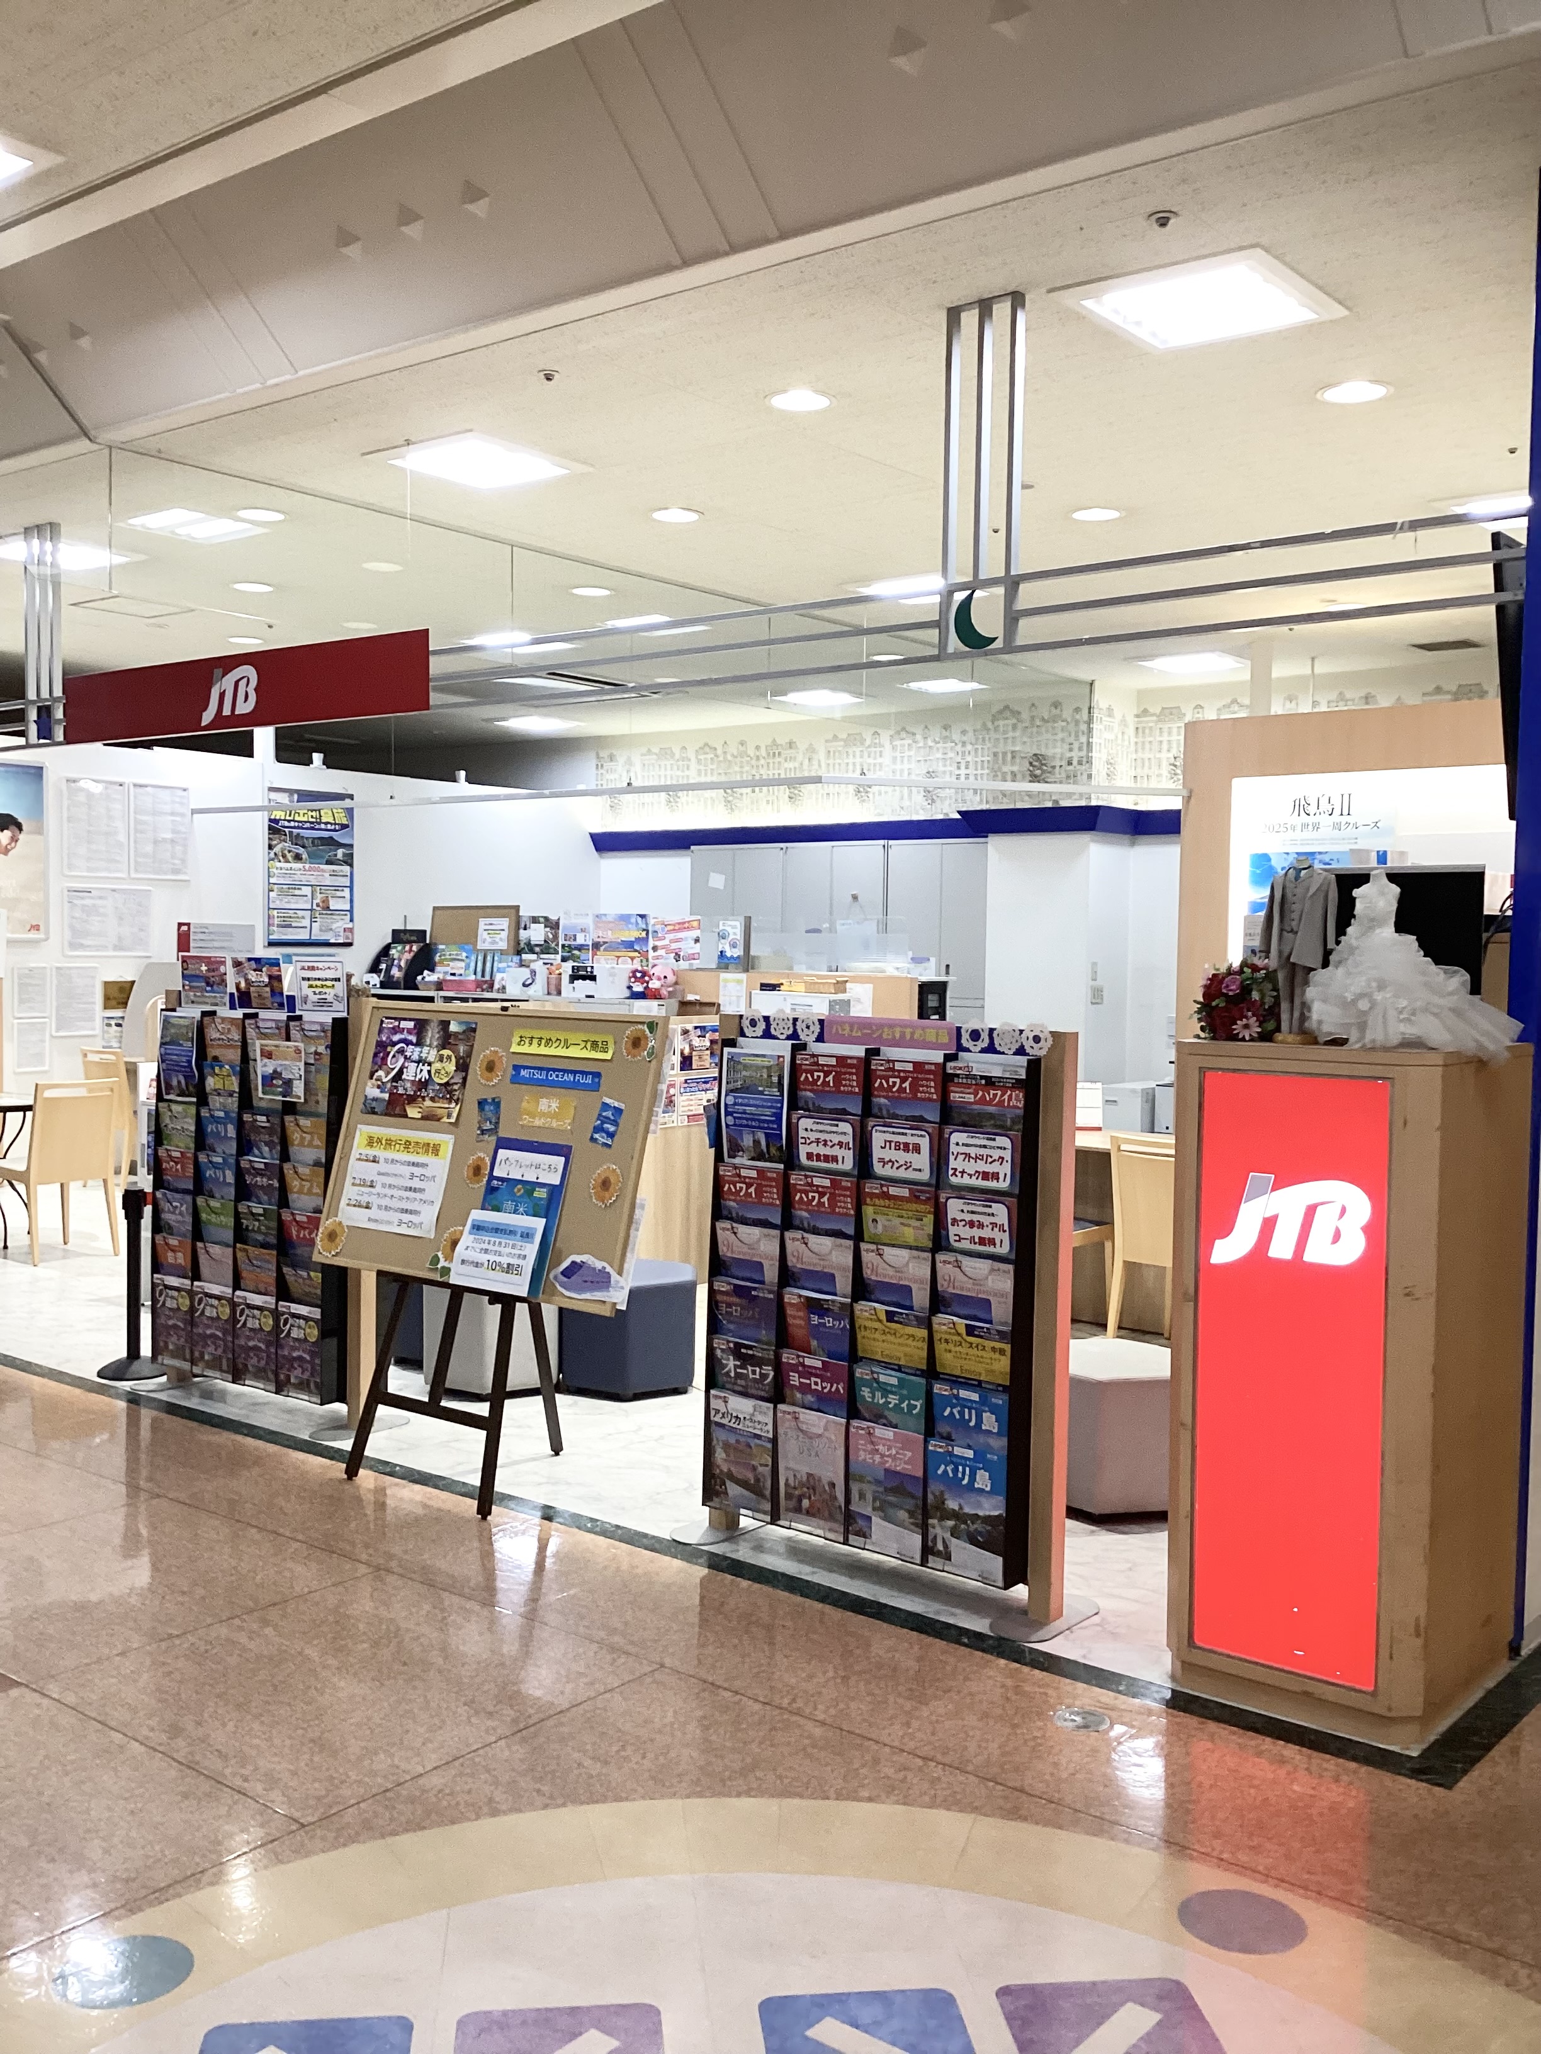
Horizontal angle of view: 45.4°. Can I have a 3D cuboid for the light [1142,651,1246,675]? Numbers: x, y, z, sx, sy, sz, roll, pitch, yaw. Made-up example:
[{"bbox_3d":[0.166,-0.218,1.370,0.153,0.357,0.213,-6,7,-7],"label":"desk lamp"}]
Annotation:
[{"bbox_3d":[2.489,-2.159,10.824,0.528,0.052,0.528,3,4,38],"label":"light"}]

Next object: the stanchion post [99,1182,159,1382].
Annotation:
[{"bbox_3d":[-2.227,0.879,6.437,0.254,0.662,0.254,3,4,38],"label":"stanchion post"}]

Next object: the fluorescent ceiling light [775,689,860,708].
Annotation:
[{"bbox_3d":[0.333,-2.281,12.701,0.528,0.052,0.528,3,4,38],"label":"fluorescent ceiling light"}]

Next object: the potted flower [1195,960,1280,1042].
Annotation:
[{"bbox_3d":[0.996,-0.055,3.922,0.176,0.171,0.171,3,4,38],"label":"potted flower"}]

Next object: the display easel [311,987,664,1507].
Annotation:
[{"bbox_3d":[-0.793,0.615,5.261,1.228,1.345,0.600,3,4,38],"label":"display easel"}]

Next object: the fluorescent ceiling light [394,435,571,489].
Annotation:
[{"bbox_3d":[-1.022,-2.001,6.470,0.528,0.052,0.528,3,4,38],"label":"fluorescent ceiling light"}]

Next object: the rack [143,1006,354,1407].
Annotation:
[{"bbox_3d":[-1.697,0.554,5.934,0.906,1.206,0.124,3,4,38],"label":"rack"}]

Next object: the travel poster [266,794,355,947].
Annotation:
[{"bbox_3d":[-3.204,-1.101,12.846,0.026,1.045,0.735,3,4,38],"label":"travel poster"}]

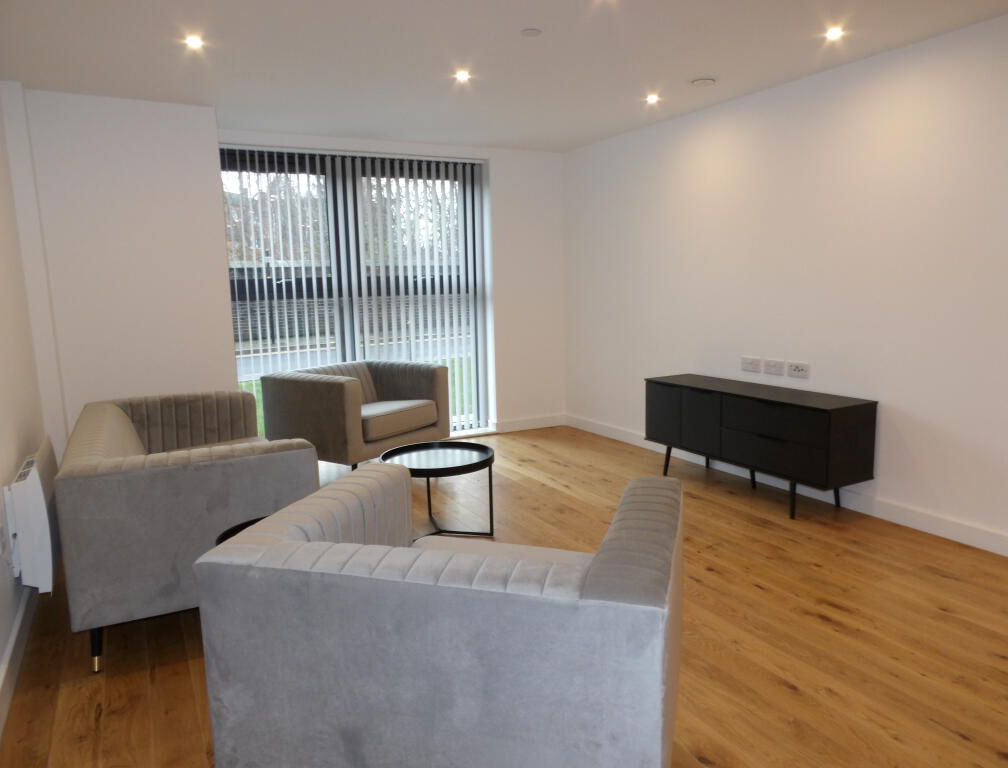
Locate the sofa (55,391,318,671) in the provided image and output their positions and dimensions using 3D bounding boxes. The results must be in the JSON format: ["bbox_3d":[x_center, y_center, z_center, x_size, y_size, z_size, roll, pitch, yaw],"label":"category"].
[{"bbox_3d":[-1.414,0.544,3.201,0.835,0.735,1.545,-6,9,-27],"label":"sofa"}]

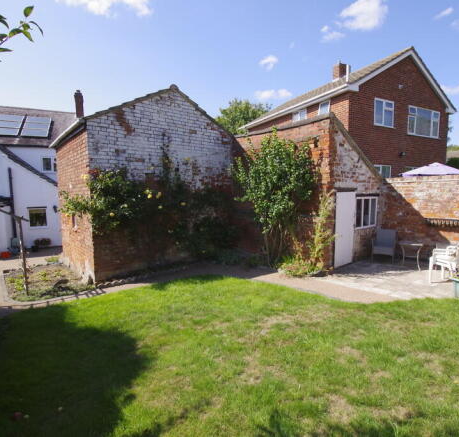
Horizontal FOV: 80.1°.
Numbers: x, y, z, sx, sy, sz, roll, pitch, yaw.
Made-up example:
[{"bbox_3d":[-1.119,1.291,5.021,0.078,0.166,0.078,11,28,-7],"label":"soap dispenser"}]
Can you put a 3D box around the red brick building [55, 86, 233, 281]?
[{"bbox_3d":[-2.715,-1.097,8.683,4.300,4.700,4.300,-4,6,-40],"label":"red brick building"}]

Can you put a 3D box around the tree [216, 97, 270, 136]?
[{"bbox_3d":[1.128,-4.942,22.398,6.000,9.490,6.000,0,5,0],"label":"tree"}]

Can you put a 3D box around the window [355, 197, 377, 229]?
[{"bbox_3d":[3.593,-0.159,7.202,1.200,0.800,0.090,-4,6,-40],"label":"window"}]

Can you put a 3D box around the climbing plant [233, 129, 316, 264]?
[{"bbox_3d":[1.100,-0.513,6.671,0.900,3.400,2.200,-4,6,-40],"label":"climbing plant"}]

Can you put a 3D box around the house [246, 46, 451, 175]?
[{"bbox_3d":[5.623,-3.854,14.727,7.400,7.200,7.800,-3,5,-28],"label":"house"}]

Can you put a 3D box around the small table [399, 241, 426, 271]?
[{"bbox_3d":[4.375,0.891,6.521,0.570,0.570,0.570,-4,6,-40],"label":"small table"}]

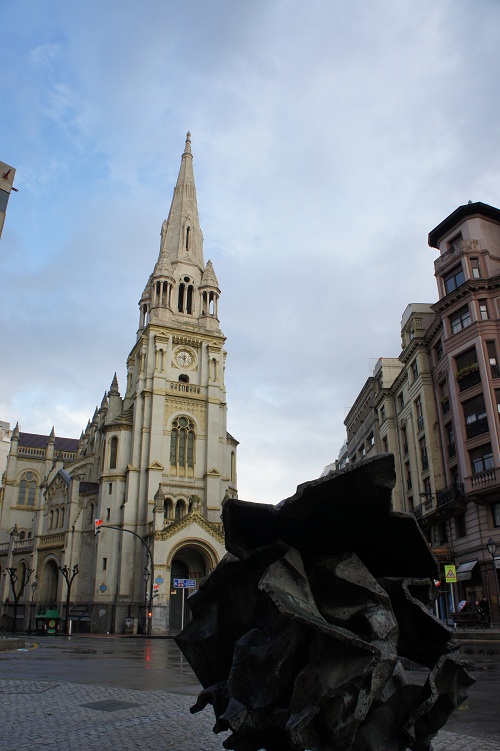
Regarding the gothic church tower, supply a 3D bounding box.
[{"bbox_3d":[-6.081,-3.278,48.897,10.800,46.050,10.800,9,-23,-22],"label":"gothic church tower"}]

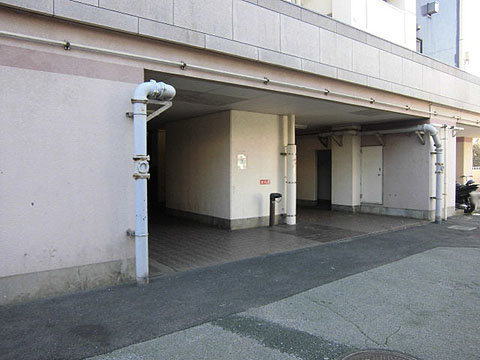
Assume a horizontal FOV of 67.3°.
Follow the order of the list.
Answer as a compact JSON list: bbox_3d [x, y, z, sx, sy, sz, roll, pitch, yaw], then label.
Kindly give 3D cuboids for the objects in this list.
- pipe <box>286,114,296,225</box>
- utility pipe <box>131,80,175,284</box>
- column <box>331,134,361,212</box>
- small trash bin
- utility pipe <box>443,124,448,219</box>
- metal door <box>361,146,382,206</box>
[{"bbox_3d":[1.369,-0.255,9.494,0.223,2.887,0.223,-2,3,-38],"label":"pipe"},{"bbox_3d":[-1.193,0.042,4.884,0.517,2.664,0.304,-2,3,-38],"label":"utility pipe"},{"bbox_3d":[3.576,-0.217,12.082,0.446,2.603,0.841,-2,3,-38],"label":"column"},{"bbox_3d":[0.911,0.771,9.258,0.182,0.856,0.304,-2,3,-38],"label":"small trash bin"},{"bbox_3d":[5.811,-0.191,10.161,0.071,2.704,0.071,-2,3,-38],"label":"utility pipe"},{"bbox_3d":[4.255,-0.146,11.579,0.061,1.843,0.750,-2,3,-38],"label":"metal door"}]

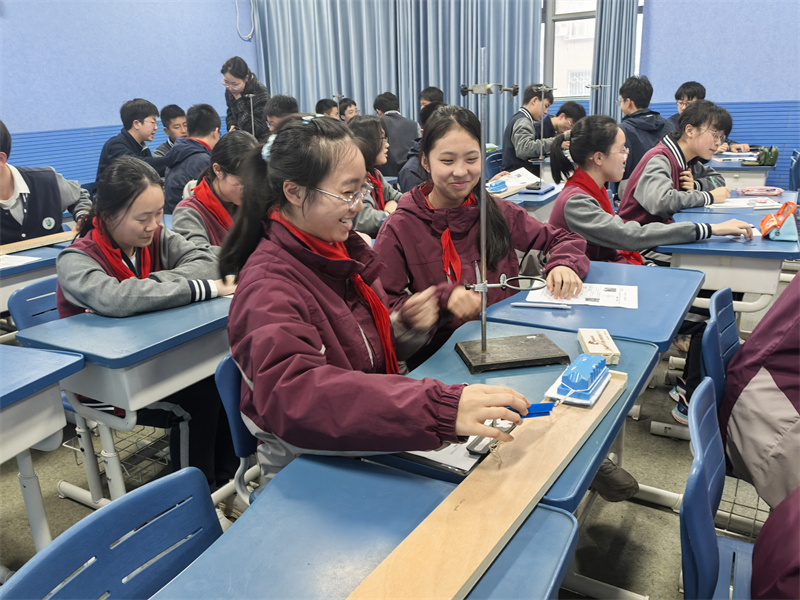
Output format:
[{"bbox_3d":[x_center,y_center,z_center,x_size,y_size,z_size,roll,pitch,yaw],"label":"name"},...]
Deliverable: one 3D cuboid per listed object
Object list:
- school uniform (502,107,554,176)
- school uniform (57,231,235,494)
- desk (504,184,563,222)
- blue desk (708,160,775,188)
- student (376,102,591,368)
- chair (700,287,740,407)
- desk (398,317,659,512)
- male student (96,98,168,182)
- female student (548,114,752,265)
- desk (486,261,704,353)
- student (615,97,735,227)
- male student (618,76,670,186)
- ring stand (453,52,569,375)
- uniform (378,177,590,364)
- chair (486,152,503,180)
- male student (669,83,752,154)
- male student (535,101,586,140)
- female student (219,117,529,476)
[{"bbox_3d":[0.993,-1.109,4.737,0.400,0.600,0.440,7,20,25],"label":"school uniform"},{"bbox_3d":[-0.799,0.192,2.011,0.600,0.892,0.520,11,23,36],"label":"school uniform"},{"bbox_3d":[0.668,-0.247,3.556,0.450,0.750,0.645,7,20,25],"label":"desk"},{"bbox_3d":[2.262,-0.559,4.295,0.450,0.750,0.645,7,20,25],"label":"blue desk"},{"bbox_3d":[0.223,0.118,1.685,0.540,1.235,0.560,-16,22,-35],"label":"student"},{"bbox_3d":[1.055,0.339,1.690,0.440,0.748,0.400,9,21,31],"label":"chair"},{"bbox_3d":[0.231,0.525,1.271,0.450,0.750,0.645,7,20,25],"label":"desk"},{"bbox_3d":[-1.401,-0.547,3.750,0.680,1.270,0.500,1,18,8],"label":"male student"},{"bbox_3d":[0.896,-0.091,2.383,0.700,1.170,0.460,7,20,25],"label":"female student"},{"bbox_3d":[0.546,0.337,1.744,0.417,0.757,0.615,9,21,31],"label":"desk"},{"bbox_3d":[1.196,-0.256,2.753,0.600,1.172,0.500,9,21,31],"label":"student"},{"bbox_3d":[1.390,-0.694,3.856,0.480,1.280,0.550,-15,22,-34],"label":"male student"},{"bbox_3d":[0.216,-0.162,1.182,0.210,0.600,0.140,-7,19,-13],"label":"ring stand"},{"bbox_3d":[0.191,-0.050,1.725,0.540,0.560,0.380,-7,19,-14],"label":"uniform"},{"bbox_3d":[0.875,-0.737,4.953,0.450,0.790,0.400,7,20,25],"label":"chair"},{"bbox_3d":[1.892,-0.806,4.210,0.650,1.235,0.500,13,24,40],"label":"male student"},{"bbox_3d":[1.024,-0.828,4.523,0.650,1.150,0.480,9,21,31],"label":"male student"},{"bbox_3d":[-0.053,0.278,1.259,0.650,1.250,0.500,7,20,25],"label":"female student"}]

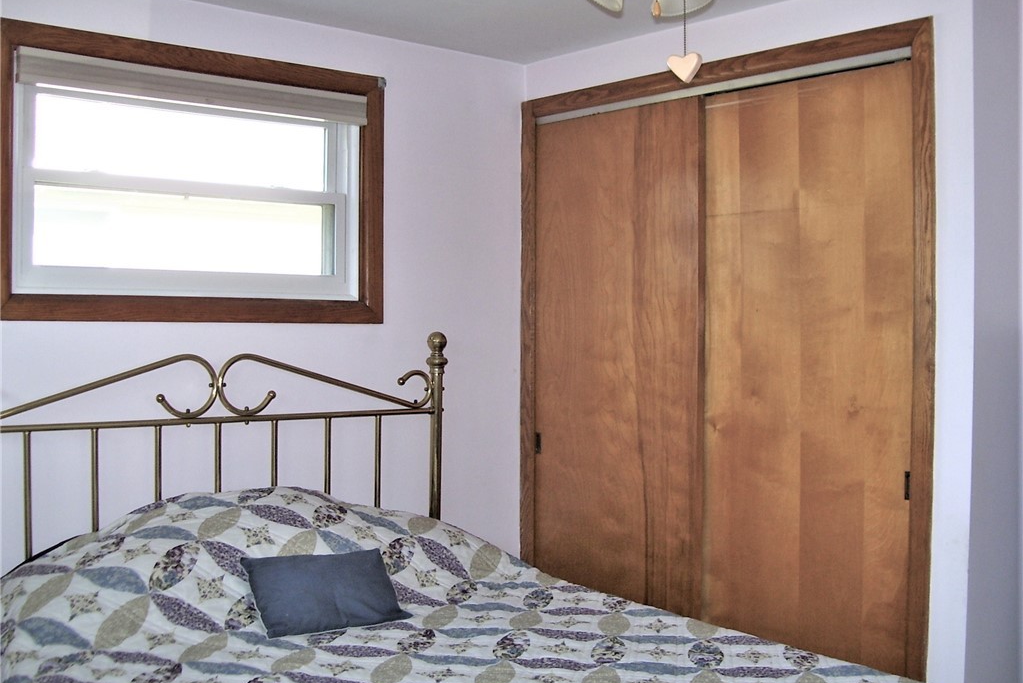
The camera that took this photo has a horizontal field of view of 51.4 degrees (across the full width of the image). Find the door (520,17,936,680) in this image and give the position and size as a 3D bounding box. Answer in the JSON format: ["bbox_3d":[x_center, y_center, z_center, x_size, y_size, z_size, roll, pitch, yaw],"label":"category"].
[{"bbox_3d":[0.580,0.230,3.276,0.090,2.130,1.528,-2,2,-42],"label":"door"}]

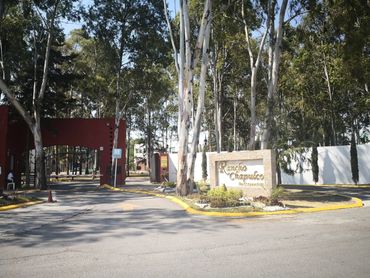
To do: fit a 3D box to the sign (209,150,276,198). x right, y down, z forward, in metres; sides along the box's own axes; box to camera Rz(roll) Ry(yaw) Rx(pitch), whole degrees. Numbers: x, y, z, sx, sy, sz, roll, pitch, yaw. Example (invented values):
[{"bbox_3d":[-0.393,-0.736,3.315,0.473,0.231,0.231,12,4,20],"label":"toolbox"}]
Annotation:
[{"bbox_3d":[2.646,1.652,13.584,3.183,2.097,0.591,-5,-8,38],"label":"sign"}]

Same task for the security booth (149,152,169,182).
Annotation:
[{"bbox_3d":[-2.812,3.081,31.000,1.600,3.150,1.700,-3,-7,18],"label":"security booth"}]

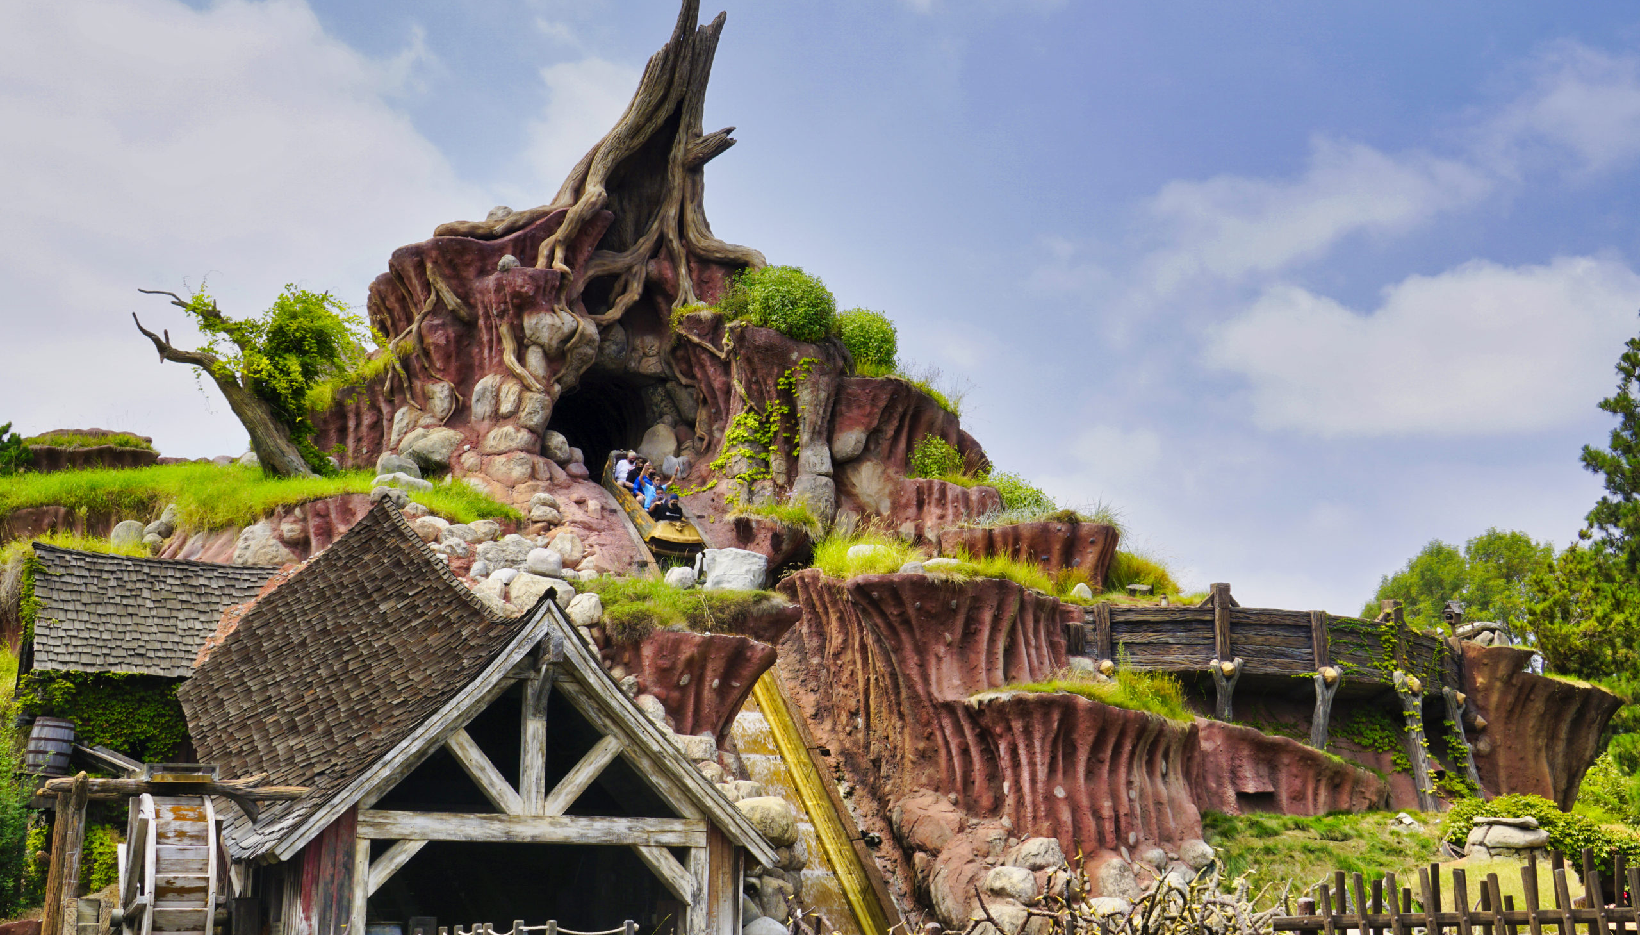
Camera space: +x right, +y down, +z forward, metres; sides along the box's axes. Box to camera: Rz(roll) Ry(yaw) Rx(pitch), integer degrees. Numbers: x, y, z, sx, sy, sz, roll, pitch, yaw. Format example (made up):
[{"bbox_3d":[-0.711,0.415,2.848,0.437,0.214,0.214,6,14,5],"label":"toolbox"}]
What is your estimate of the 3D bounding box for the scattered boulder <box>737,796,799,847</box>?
[{"bbox_3d":[-0.836,5.702,30.822,1.032,0.812,0.850,-1,-13,0],"label":"scattered boulder"}]

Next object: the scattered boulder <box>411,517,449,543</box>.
[{"bbox_3d":[-7.765,1.235,38.080,0.765,0.520,0.650,-1,-13,0],"label":"scattered boulder"}]

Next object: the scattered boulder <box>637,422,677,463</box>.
[{"bbox_3d":[-3.572,-0.535,42.000,0.870,0.946,0.653,0,-15,0],"label":"scattered boulder"}]

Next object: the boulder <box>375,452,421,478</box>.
[{"bbox_3d":[-8.925,-0.041,40.445,0.976,0.557,0.750,-1,-13,0],"label":"boulder"}]

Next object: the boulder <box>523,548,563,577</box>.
[{"bbox_3d":[-4.961,1.710,34.300,0.706,0.498,0.636,0,-15,0],"label":"boulder"}]

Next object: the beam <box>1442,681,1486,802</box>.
[{"bbox_3d":[11.138,4.670,33.000,0.360,2.080,0.360,-11,-14,-3],"label":"beam"}]

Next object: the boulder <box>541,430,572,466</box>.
[{"bbox_3d":[-5.615,-0.410,40.800,0.651,0.748,0.586,0,-15,0],"label":"boulder"}]

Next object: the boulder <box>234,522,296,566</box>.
[{"bbox_3d":[-11.095,1.606,38.203,1.332,1.062,1.000,-1,-13,0],"label":"boulder"}]

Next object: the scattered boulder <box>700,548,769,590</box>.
[{"bbox_3d":[-1.527,1.798,34.024,1.162,0.763,0.850,-1,-13,0],"label":"scattered boulder"}]

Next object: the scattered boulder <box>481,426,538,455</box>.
[{"bbox_3d":[-6.474,-0.562,39.948,1.204,0.635,0.850,-1,-13,0],"label":"scattered boulder"}]

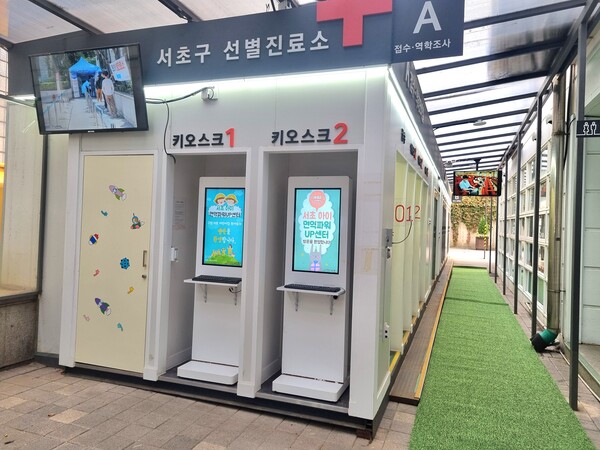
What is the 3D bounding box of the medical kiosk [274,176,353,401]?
[{"bbox_3d":[0.117,0.480,3.748,0.550,1.775,0.355,2,0,20],"label":"medical kiosk"}]

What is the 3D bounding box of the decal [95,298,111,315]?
[{"bbox_3d":[-1.826,0.758,4.177,0.189,0.161,0.010,2,0,20],"label":"decal"}]

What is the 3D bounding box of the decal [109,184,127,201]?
[{"bbox_3d":[-1.668,-0.293,4.130,0.208,0.148,0.010,2,0,20],"label":"decal"}]

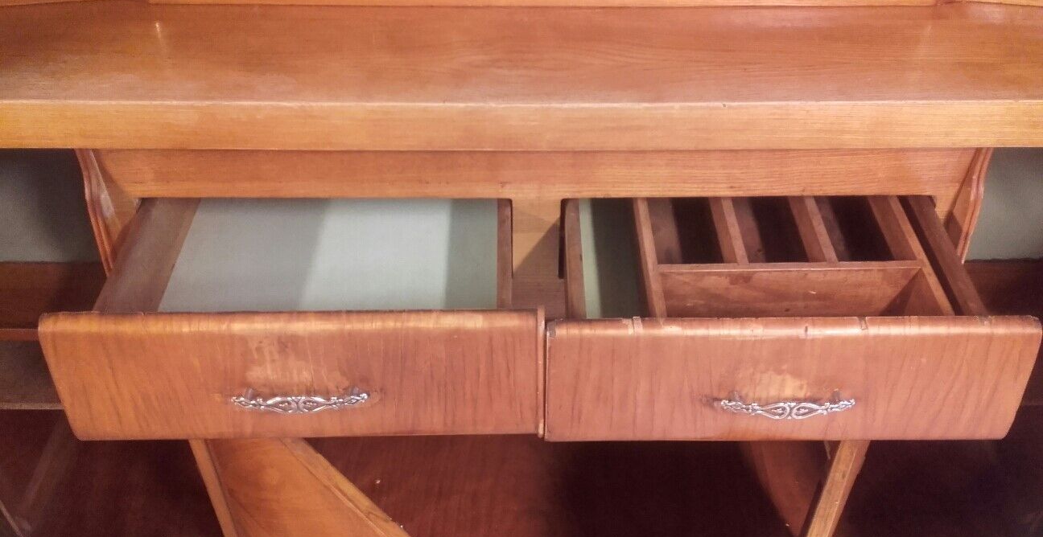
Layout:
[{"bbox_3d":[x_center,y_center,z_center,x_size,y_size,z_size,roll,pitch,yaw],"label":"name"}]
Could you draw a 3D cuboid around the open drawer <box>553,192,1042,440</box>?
[{"bbox_3d":[0.235,-0.027,0.986,0.430,0.118,0.430,0,41,0],"label":"open drawer"}]

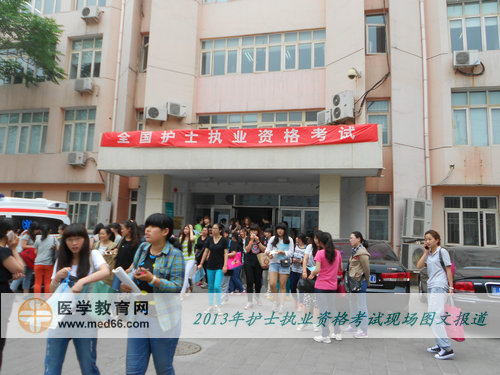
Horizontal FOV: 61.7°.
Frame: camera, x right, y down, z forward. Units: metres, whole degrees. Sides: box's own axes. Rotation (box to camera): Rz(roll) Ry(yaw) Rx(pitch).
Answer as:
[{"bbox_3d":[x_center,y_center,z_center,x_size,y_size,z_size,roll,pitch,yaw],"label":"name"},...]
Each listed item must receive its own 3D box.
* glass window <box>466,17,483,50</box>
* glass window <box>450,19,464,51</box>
[{"bbox_3d":[8.454,-5.784,15.784,0.523,1.311,0.063,0,-8,14],"label":"glass window"},{"bbox_3d":[7.597,-5.582,15.345,0.461,1.272,0.100,0,-8,15],"label":"glass window"}]

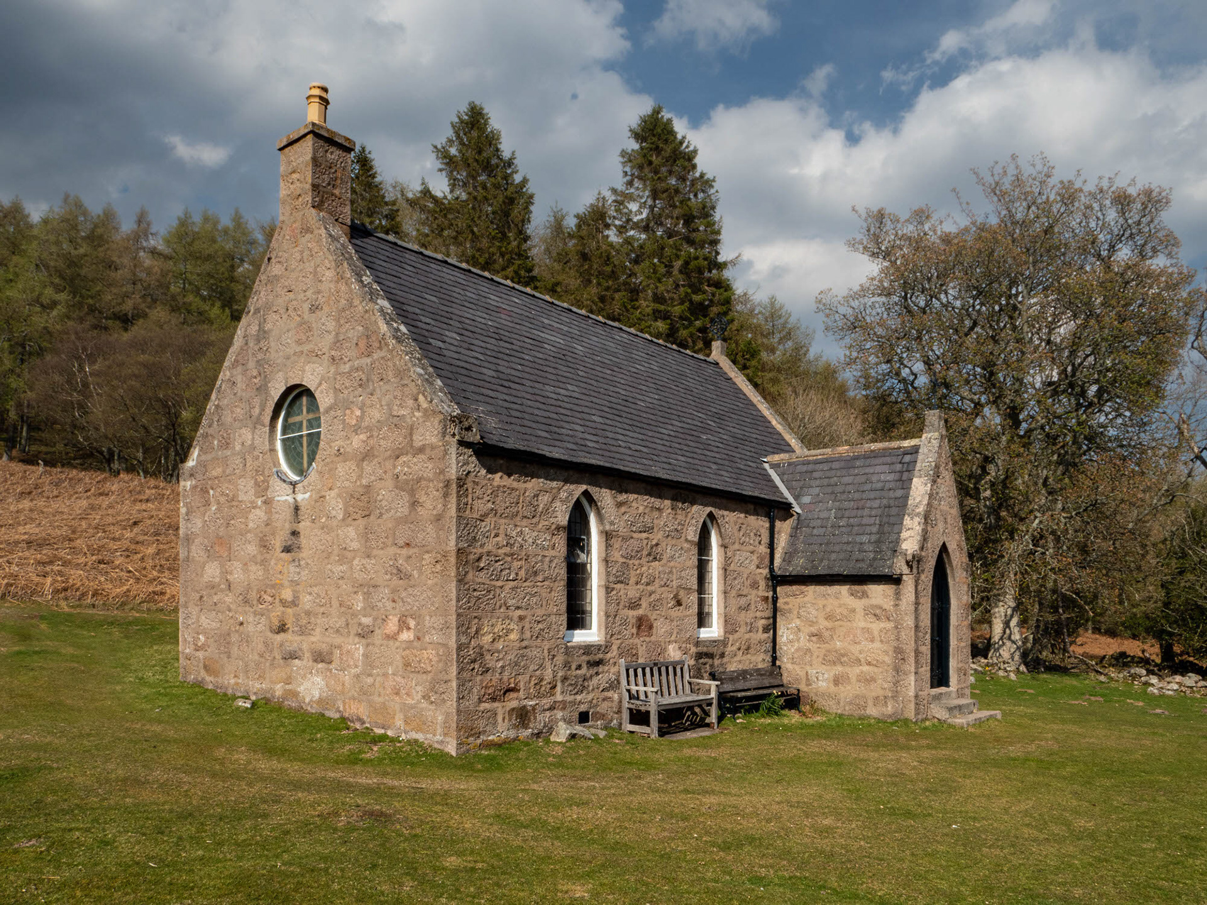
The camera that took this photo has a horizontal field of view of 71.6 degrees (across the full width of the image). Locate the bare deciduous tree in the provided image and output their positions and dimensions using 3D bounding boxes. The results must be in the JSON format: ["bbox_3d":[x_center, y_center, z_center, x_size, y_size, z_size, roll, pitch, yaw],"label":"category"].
[{"bbox_3d":[12.211,-0.737,25.000,10.500,15.000,9.500,0,-7,0],"label":"bare deciduous tree"}]

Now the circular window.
[{"bbox_3d":[-3.854,-0.230,10.716,1.060,1.120,0.100,-6,-9,39],"label":"circular window"}]

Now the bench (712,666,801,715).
[{"bbox_3d":[2.346,3.533,12.551,0.440,0.700,2.001,-6,-9,39],"label":"bench"}]

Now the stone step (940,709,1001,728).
[{"bbox_3d":[6.059,4.344,13.696,0.360,0.120,2.011,-6,-9,39],"label":"stone step"}]

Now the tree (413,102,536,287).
[{"bbox_3d":[-5.845,-6.187,38.000,6.000,19.500,6.000,0,-7,0],"label":"tree"}]

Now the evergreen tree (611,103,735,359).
[{"bbox_3d":[3.104,-5.759,38.000,6.300,20.000,6.300,0,-7,0],"label":"evergreen tree"}]

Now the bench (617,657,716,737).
[{"bbox_3d":[0.888,3.112,10.767,0.540,0.880,1.489,-6,-9,39],"label":"bench"}]

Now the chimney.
[{"bbox_3d":[-3.705,-3.757,10.813,0.821,1.750,0.618,-6,-9,39],"label":"chimney"}]

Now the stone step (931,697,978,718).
[{"bbox_3d":[5.704,4.153,13.661,0.340,0.180,1.505,-6,-9,39],"label":"stone step"}]

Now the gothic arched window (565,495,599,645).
[{"bbox_3d":[-0.275,1.419,10.299,0.150,1.760,0.600,-6,-9,39],"label":"gothic arched window"}]

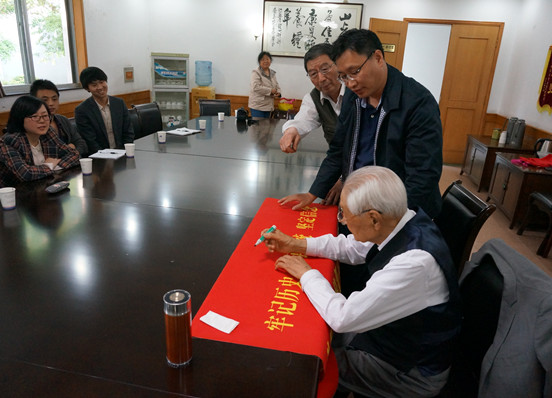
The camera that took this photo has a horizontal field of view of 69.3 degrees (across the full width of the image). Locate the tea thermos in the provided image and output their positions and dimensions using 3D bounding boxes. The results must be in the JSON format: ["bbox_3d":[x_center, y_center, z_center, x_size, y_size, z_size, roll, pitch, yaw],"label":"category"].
[{"bbox_3d":[-0.242,0.323,0.994,0.064,0.185,0.064,2,19,-1],"label":"tea thermos"}]

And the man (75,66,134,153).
[{"bbox_3d":[-1.438,-0.423,3.523,0.520,1.380,0.750,-15,25,-41],"label":"man"}]

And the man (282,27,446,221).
[{"bbox_3d":[0.396,0.061,1.941,0.480,1.640,0.660,-14,25,-40],"label":"man"}]

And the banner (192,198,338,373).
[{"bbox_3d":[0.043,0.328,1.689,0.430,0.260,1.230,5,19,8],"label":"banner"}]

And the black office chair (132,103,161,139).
[{"bbox_3d":[-1.216,-0.532,4.471,0.580,0.990,0.510,6,19,11],"label":"black office chair"}]

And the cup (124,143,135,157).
[{"bbox_3d":[-1.102,-0.360,3.026,0.074,0.090,0.074,2,19,-1],"label":"cup"}]

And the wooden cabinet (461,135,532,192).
[{"bbox_3d":[2.957,-0.475,5.470,0.480,0.585,0.900,6,19,11],"label":"wooden cabinet"}]

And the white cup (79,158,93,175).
[{"bbox_3d":[-1.200,-0.199,2.543,0.074,0.090,0.074,2,19,-1],"label":"white cup"}]

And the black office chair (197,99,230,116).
[{"bbox_3d":[-0.947,-0.933,5.721,0.500,0.960,0.580,6,19,11],"label":"black office chair"}]

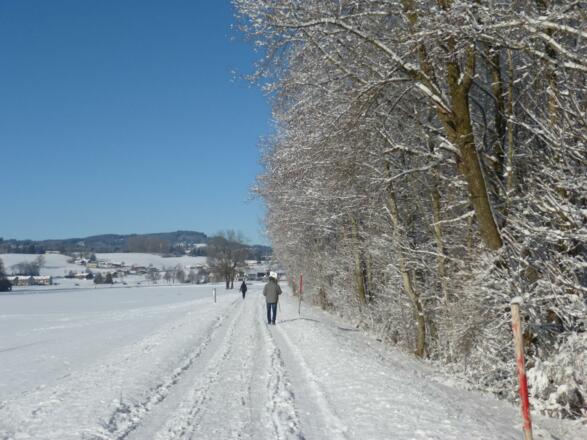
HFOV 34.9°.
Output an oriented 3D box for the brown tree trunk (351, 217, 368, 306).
[{"bbox_3d":[2.406,1.513,34.000,0.600,3.400,0.450,0,-3,-3],"label":"brown tree trunk"}]

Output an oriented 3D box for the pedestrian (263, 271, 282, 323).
[{"bbox_3d":[-0.703,2.626,31.200,0.640,1.770,0.420,0,-3,-3],"label":"pedestrian"}]

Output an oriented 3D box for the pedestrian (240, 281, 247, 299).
[{"bbox_3d":[-4.468,6.213,83.000,0.600,1.700,0.400,0,-3,-3],"label":"pedestrian"}]

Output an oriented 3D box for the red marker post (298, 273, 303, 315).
[{"bbox_3d":[0.274,2.897,36.500,0.070,1.680,0.070,0,-3,-3],"label":"red marker post"}]

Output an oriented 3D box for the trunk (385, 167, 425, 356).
[{"bbox_3d":[2.318,0.859,19.300,0.800,3.900,0.450,0,-3,-3],"label":"trunk"}]

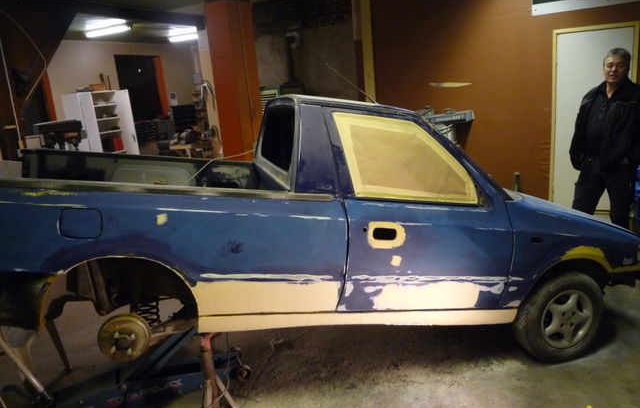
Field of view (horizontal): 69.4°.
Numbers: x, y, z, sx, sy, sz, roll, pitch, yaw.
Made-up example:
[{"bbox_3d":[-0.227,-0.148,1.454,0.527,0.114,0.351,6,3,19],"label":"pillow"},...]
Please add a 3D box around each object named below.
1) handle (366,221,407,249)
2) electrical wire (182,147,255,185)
[{"bbox_3d":[0.336,0.159,2.337,0.205,0.135,0.040,2,9,-15],"label":"handle"},{"bbox_3d":[-0.812,-0.308,3.700,0.530,0.280,0.500,-5,11,0],"label":"electrical wire"}]

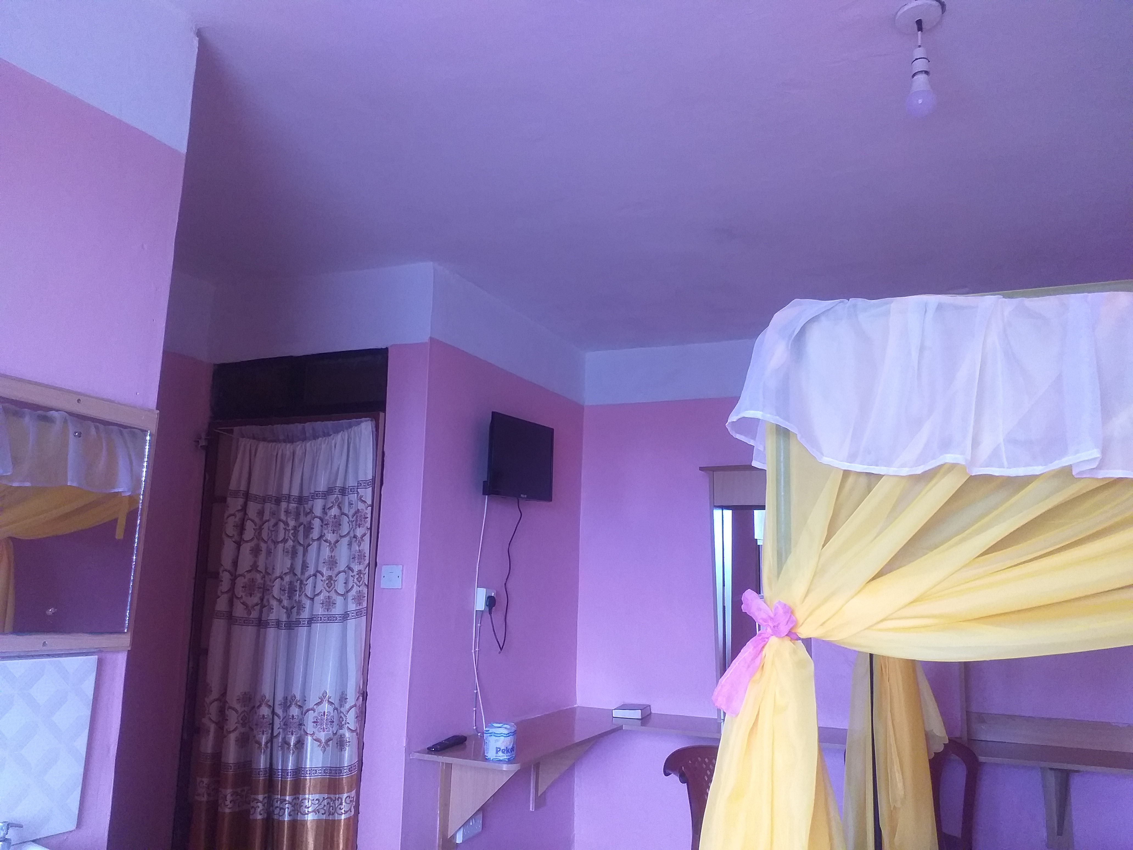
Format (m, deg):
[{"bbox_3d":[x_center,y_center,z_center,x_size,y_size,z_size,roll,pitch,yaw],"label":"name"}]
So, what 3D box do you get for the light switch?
[{"bbox_3d":[-0.637,0.551,3.205,0.086,0.086,0.010,-2,-10,21],"label":"light switch"}]

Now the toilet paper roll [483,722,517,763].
[{"bbox_3d":[-0.227,1.095,3.049,0.105,0.110,0.105,2,-10,0],"label":"toilet paper roll"}]

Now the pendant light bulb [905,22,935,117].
[{"bbox_3d":[0.713,-0.715,1.781,0.061,0.208,0.061,-3,-11,25],"label":"pendant light bulb"}]

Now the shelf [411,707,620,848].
[{"bbox_3d":[-0.066,1.451,3.600,0.408,0.397,1.390,-3,-11,25],"label":"shelf"}]

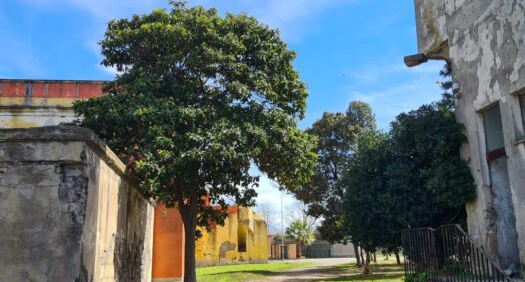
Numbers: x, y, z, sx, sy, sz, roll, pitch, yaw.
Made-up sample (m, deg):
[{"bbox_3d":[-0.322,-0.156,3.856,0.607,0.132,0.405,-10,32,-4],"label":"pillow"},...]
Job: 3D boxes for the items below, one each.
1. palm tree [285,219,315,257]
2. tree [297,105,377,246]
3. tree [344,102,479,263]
[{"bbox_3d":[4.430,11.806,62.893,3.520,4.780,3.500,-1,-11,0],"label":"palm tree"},{"bbox_3d":[5.183,2.877,36.122,5.540,11.570,5.600,-1,-11,0],"label":"tree"},{"bbox_3d":[4.744,1.707,16.981,4.320,6.170,4.400,-1,-11,0],"label":"tree"}]

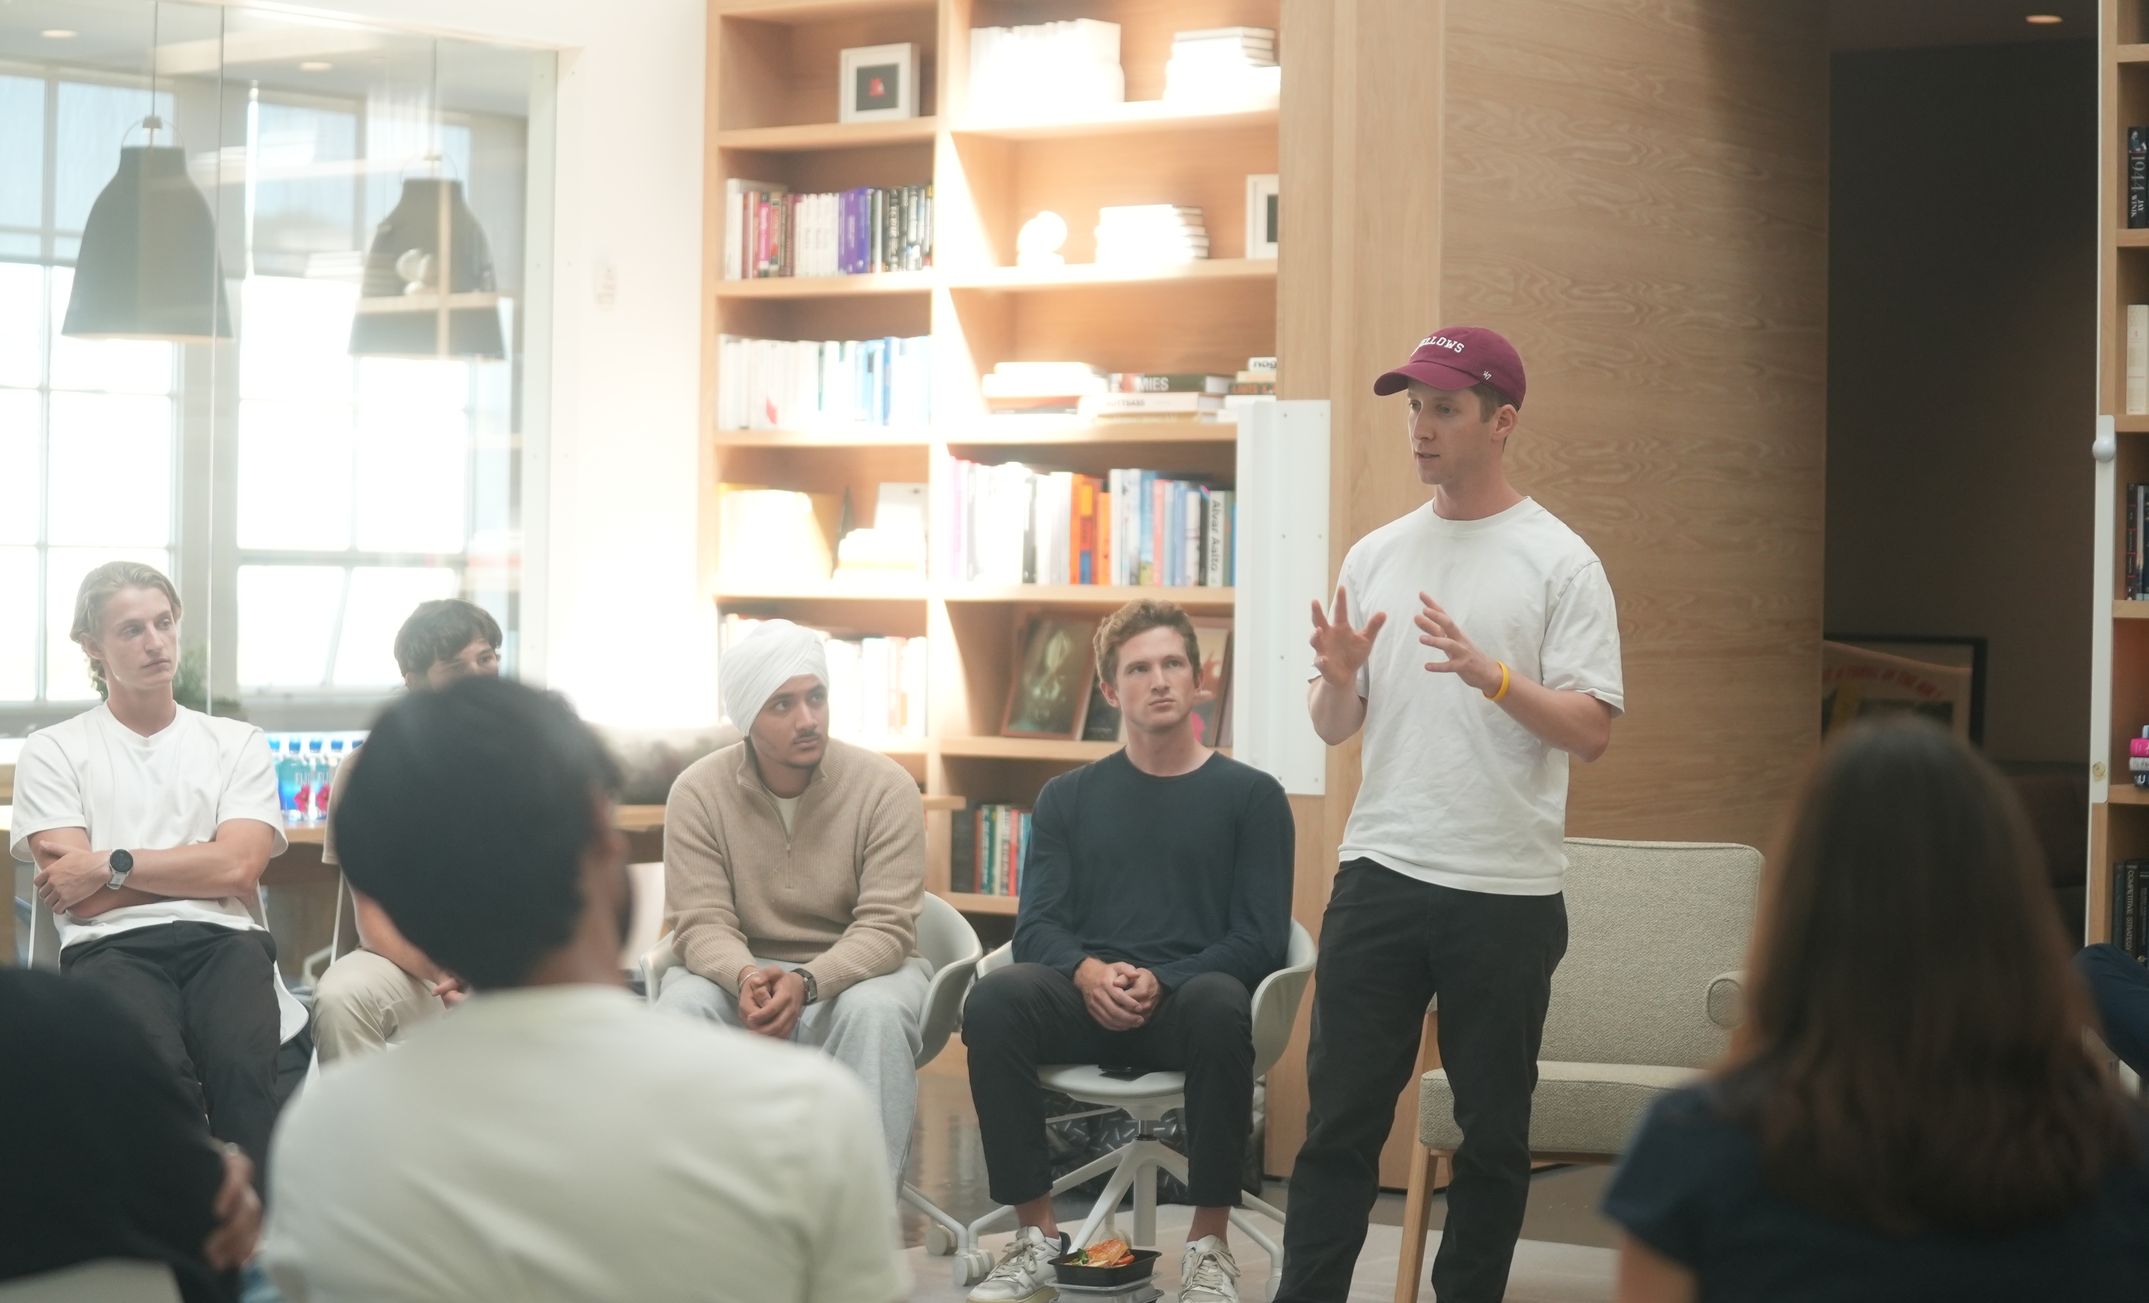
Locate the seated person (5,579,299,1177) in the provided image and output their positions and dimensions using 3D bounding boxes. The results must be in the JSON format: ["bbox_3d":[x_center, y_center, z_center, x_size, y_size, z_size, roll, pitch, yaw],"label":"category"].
[{"bbox_3d":[-1.739,0.511,7.984,0.530,1.360,0.920,1,0,-15],"label":"seated person"}]

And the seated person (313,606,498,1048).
[{"bbox_3d":[-1.289,0.546,8.305,0.530,1.300,0.800,1,0,-7],"label":"seated person"}]

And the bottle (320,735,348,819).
[{"bbox_3d":[-1.792,0.311,10.140,0.062,0.208,0.062,1,1,-39],"label":"bottle"}]

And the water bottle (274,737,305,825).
[{"bbox_3d":[-1.878,0.308,10.060,0.062,0.208,0.062,1,1,-39],"label":"water bottle"}]

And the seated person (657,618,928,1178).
[{"bbox_3d":[-0.525,0.579,7.955,0.550,1.265,0.800,1,0,3],"label":"seated person"}]

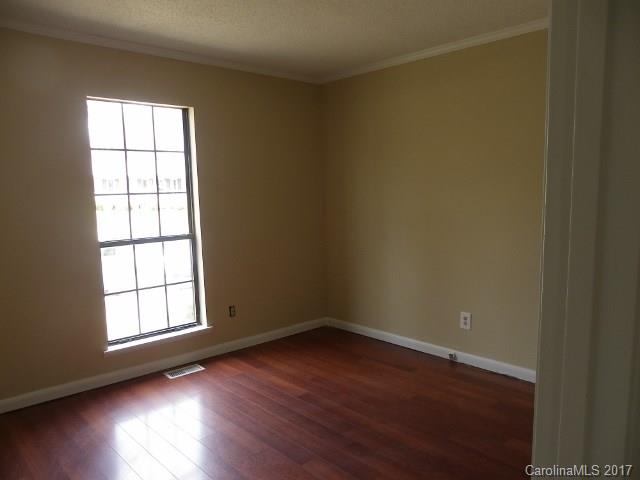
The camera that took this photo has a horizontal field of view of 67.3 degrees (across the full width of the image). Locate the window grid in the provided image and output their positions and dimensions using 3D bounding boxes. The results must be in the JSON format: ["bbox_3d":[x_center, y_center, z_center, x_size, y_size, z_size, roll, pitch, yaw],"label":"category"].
[{"bbox_3d":[-1.312,-0.132,3.661,0.790,1.750,0.060,-6,8,-42],"label":"window grid"}]

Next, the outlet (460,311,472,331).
[{"bbox_3d":[1.118,0.624,3.691,0.014,0.122,0.078,-6,8,-42],"label":"outlet"}]

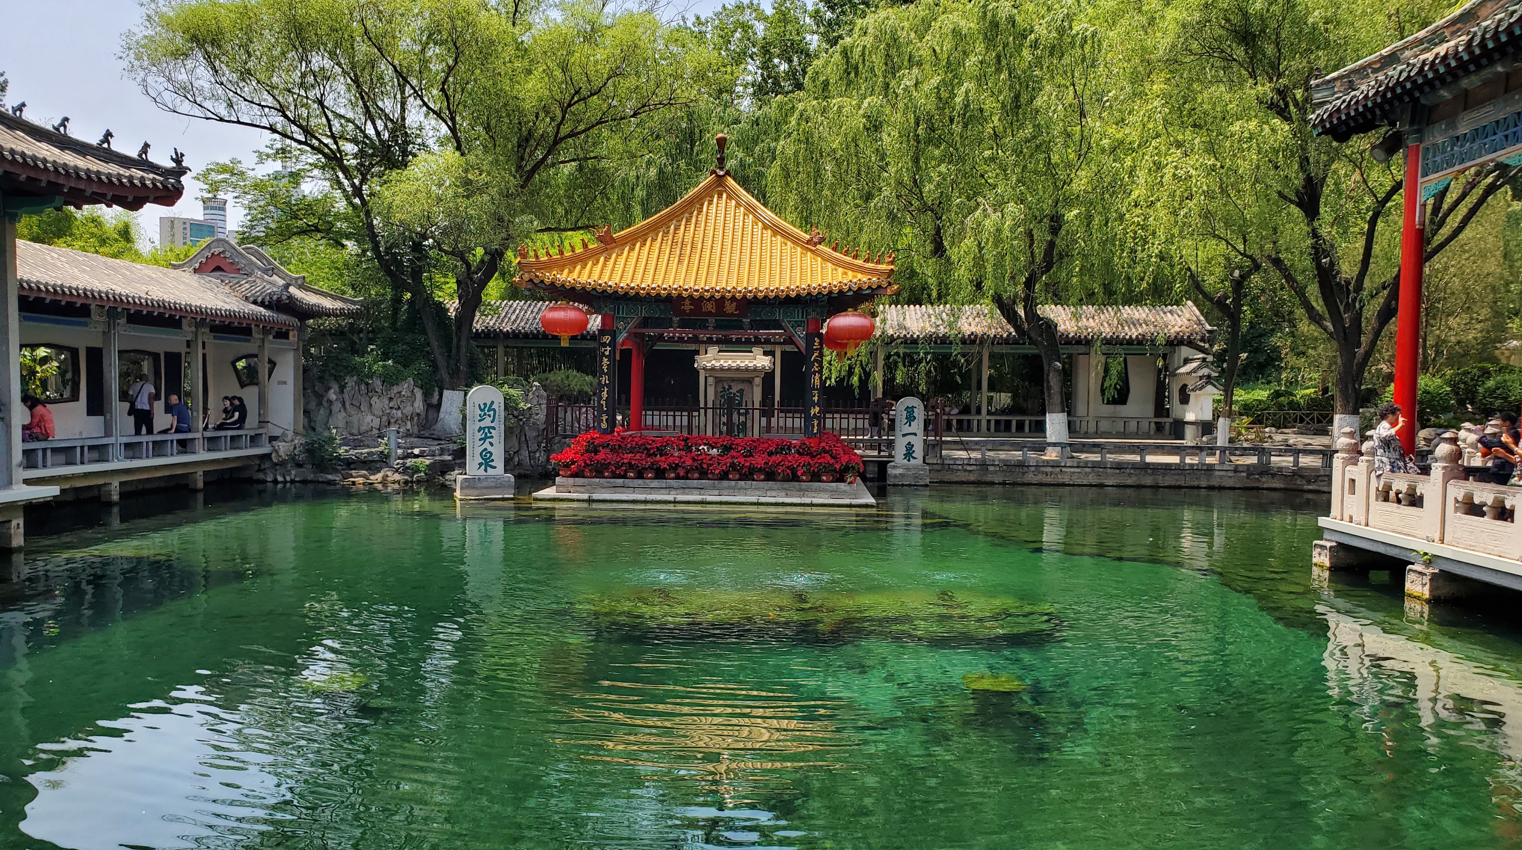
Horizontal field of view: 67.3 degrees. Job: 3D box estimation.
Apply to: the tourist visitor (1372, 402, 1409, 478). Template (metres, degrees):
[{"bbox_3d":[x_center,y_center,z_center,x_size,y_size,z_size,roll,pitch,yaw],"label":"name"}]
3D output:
[{"bbox_3d":[7.172,0.382,12.900,0.650,1.280,0.500,1,2,3],"label":"tourist visitor"}]

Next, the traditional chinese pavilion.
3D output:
[{"bbox_3d":[-0.903,-2.670,24.800,7.100,7.200,7.100,1,2,3],"label":"traditional chinese pavilion"}]

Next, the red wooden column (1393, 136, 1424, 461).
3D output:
[{"bbox_3d":[7.703,-1.082,13.600,0.270,4.500,0.270,1,2,3],"label":"red wooden column"}]

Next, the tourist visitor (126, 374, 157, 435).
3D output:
[{"bbox_3d":[-12.259,-0.165,22.600,0.520,1.650,0.330,-1,2,-34],"label":"tourist visitor"}]

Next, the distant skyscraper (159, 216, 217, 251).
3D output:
[{"bbox_3d":[-350.582,-74.631,700.000,38.000,105.000,32.000,0,2,-30],"label":"distant skyscraper"}]

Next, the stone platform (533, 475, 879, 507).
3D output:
[{"bbox_3d":[-0.916,1.187,24.800,6.500,0.450,6.300,1,2,3],"label":"stone platform"}]

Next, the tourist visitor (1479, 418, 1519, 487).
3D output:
[{"bbox_3d":[9.249,0.487,14.400,0.750,1.300,0.500,1,2,-6],"label":"tourist visitor"}]

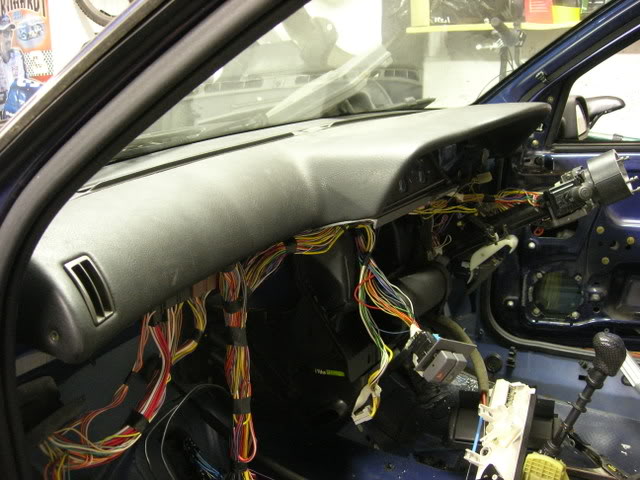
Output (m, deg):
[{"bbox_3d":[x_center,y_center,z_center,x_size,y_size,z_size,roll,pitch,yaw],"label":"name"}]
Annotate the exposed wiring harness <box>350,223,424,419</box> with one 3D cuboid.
[{"bbox_3d":[0.118,0.150,1.250,0.125,0.355,0.110,-5,20,-14],"label":"exposed wiring harness"}]

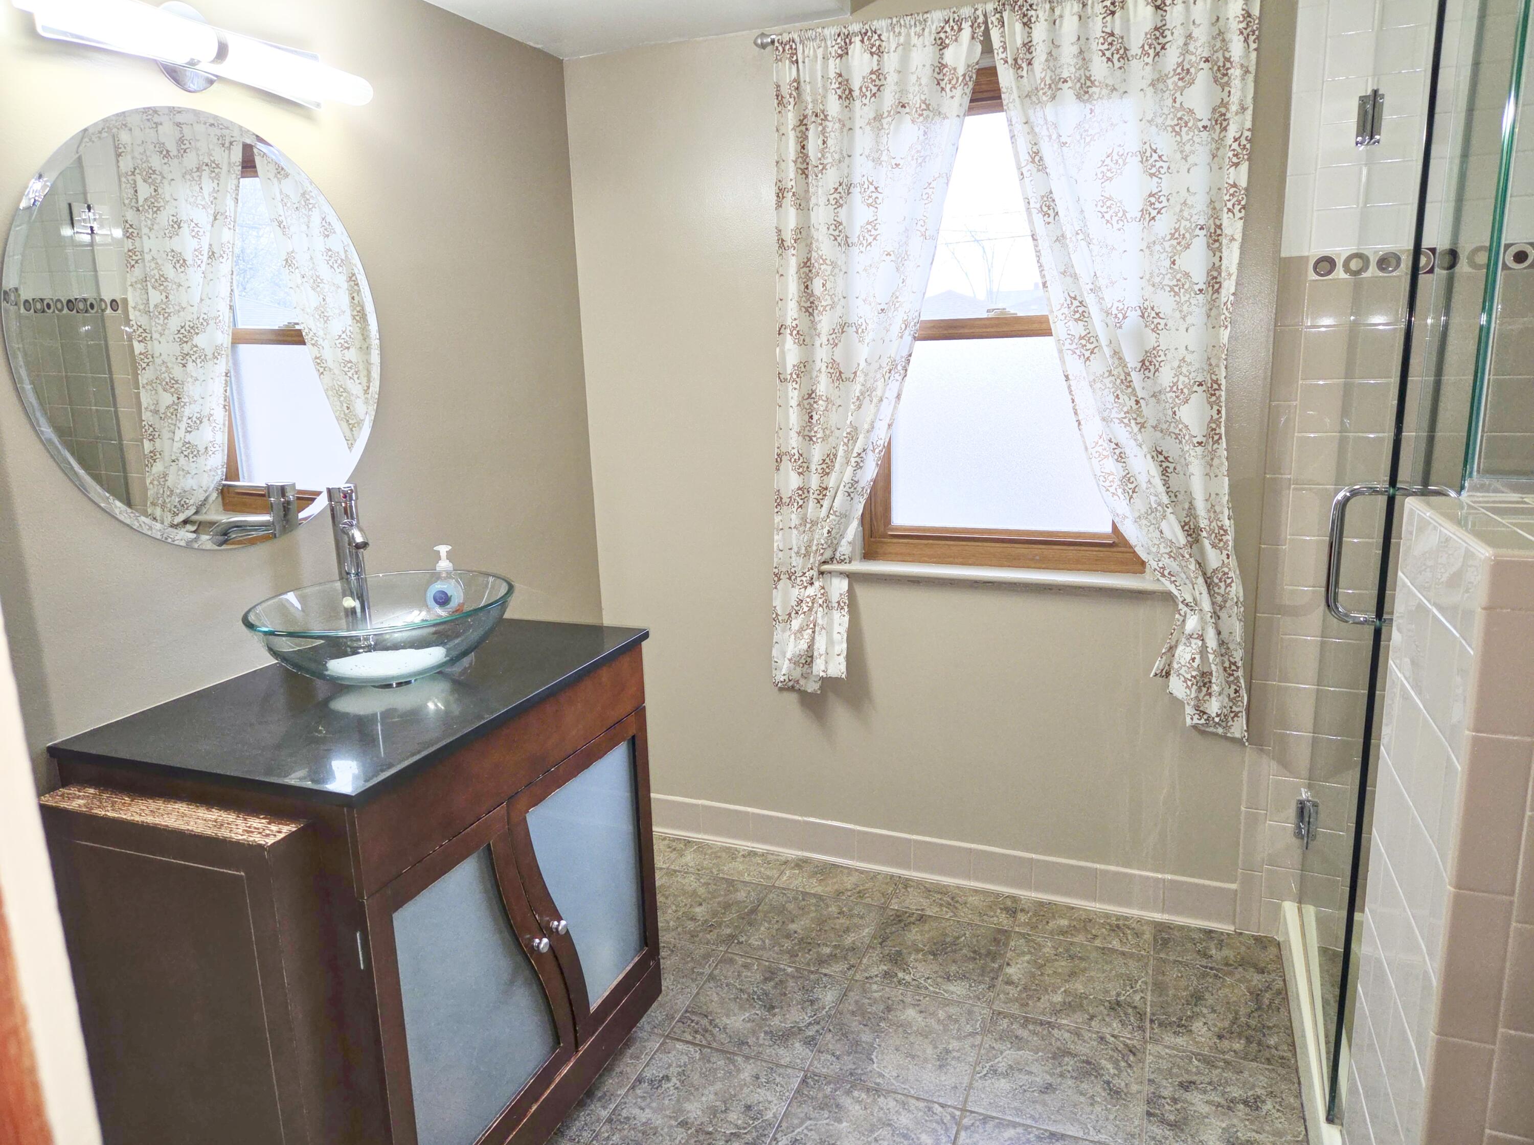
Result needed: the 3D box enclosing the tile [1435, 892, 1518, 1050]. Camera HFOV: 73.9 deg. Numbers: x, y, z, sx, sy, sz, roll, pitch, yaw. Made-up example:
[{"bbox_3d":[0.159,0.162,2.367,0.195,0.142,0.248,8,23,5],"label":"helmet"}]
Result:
[{"bbox_3d":[0.658,0.367,0.954,0.051,0.152,0.009,3,14,21],"label":"tile"}]

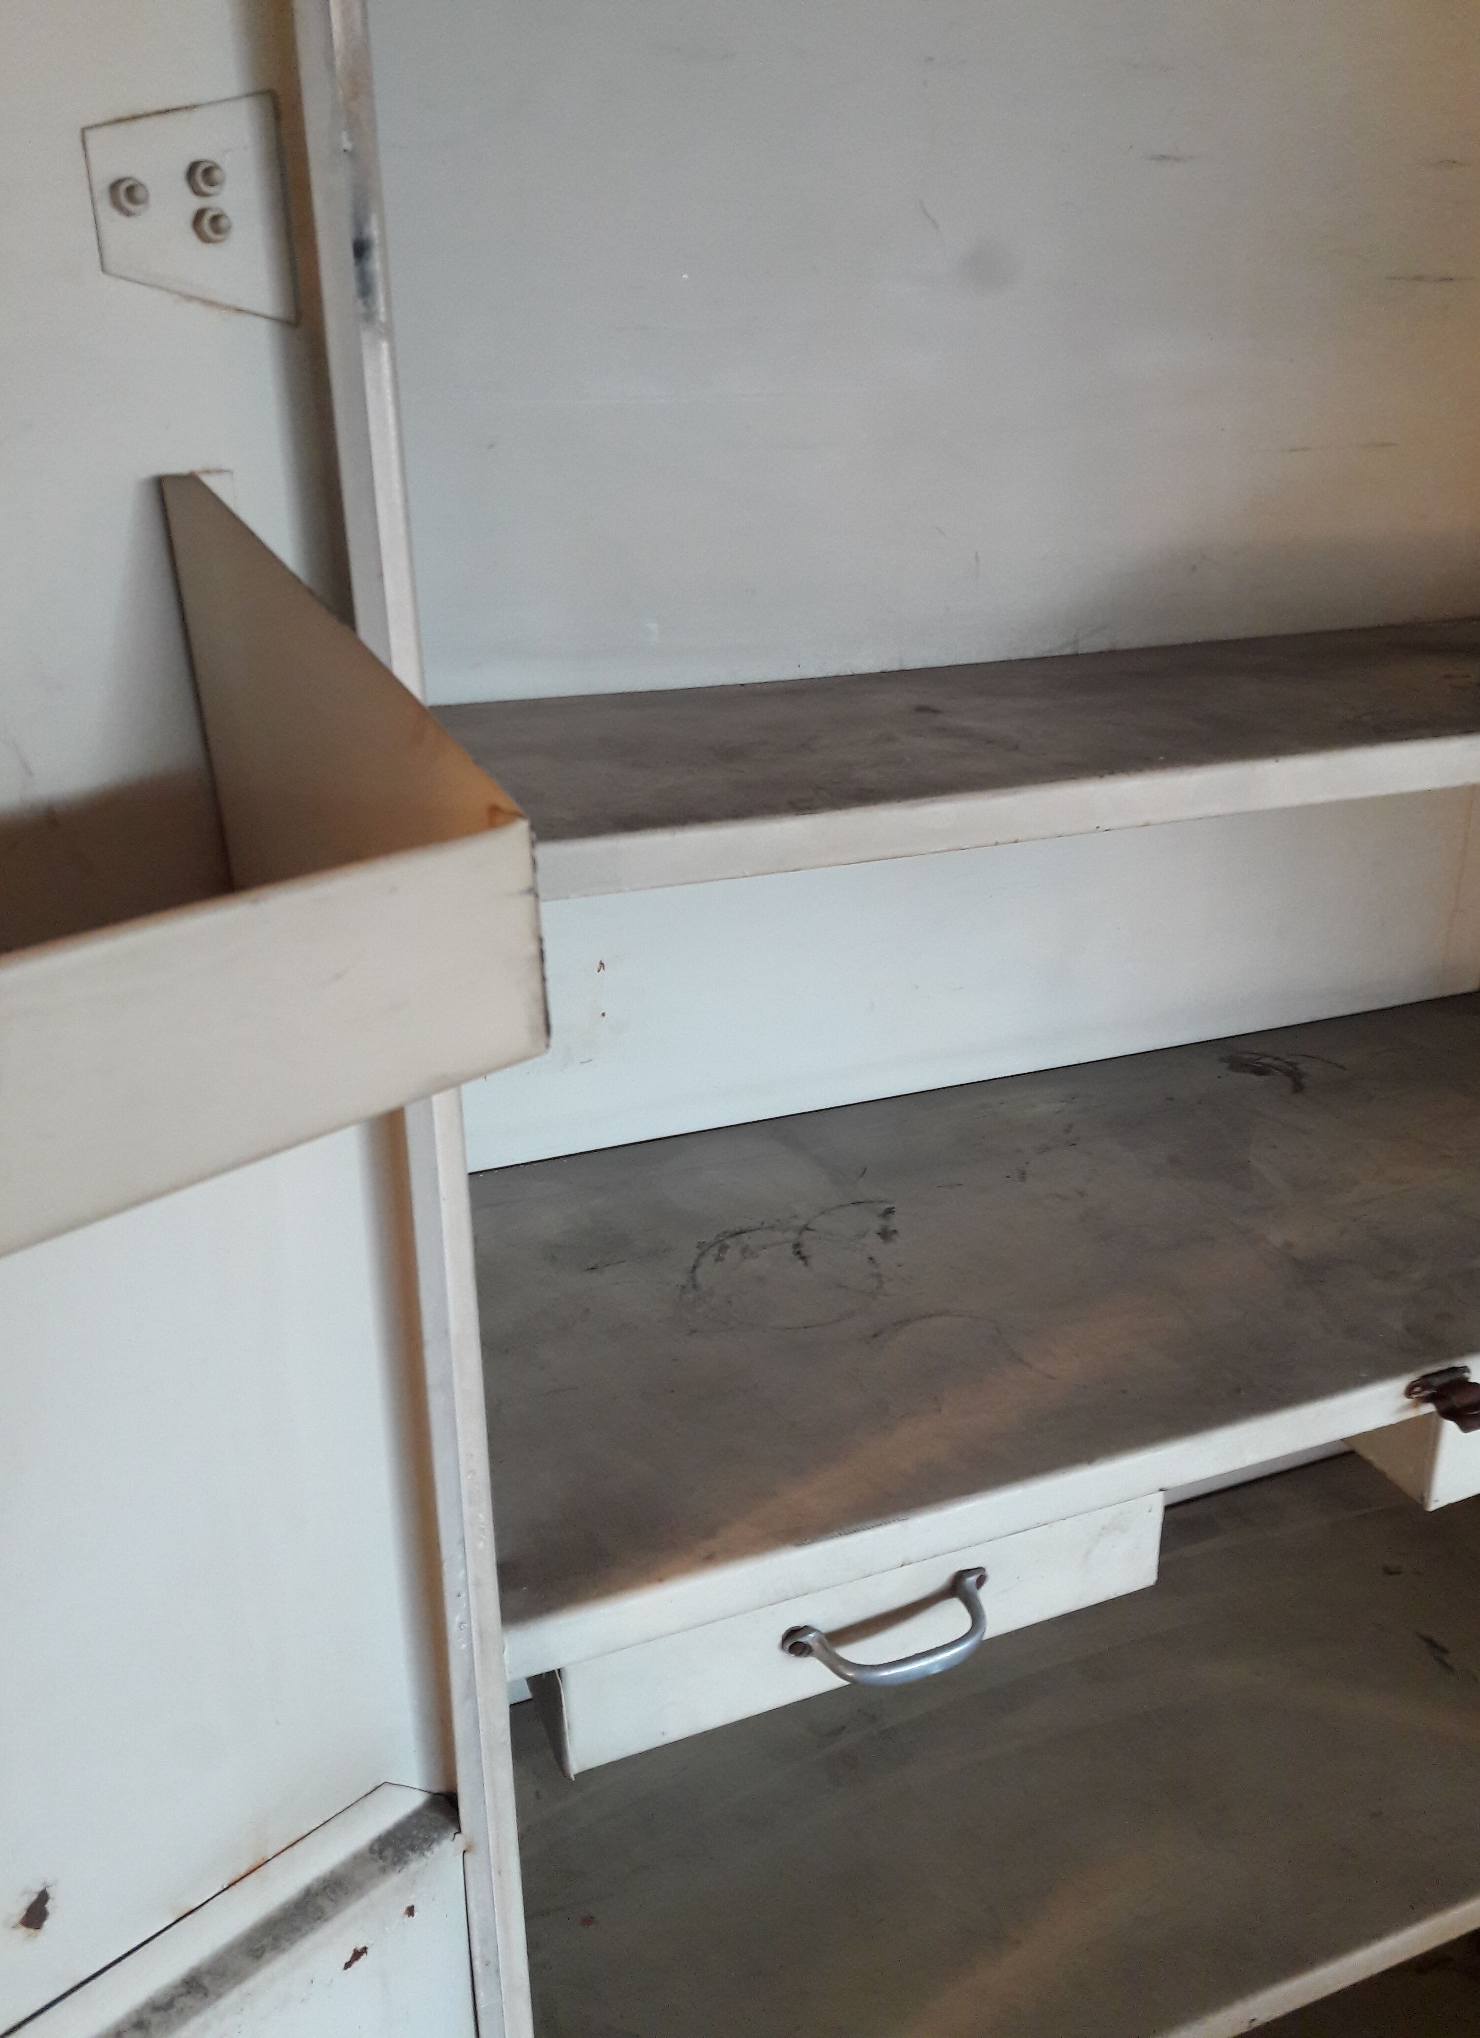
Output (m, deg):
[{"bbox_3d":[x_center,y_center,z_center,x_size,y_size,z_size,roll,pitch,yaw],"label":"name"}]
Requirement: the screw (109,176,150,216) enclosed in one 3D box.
[{"bbox_3d":[-0.209,-0.283,0.567,0.011,0.011,0.011,19,29,42],"label":"screw"}]

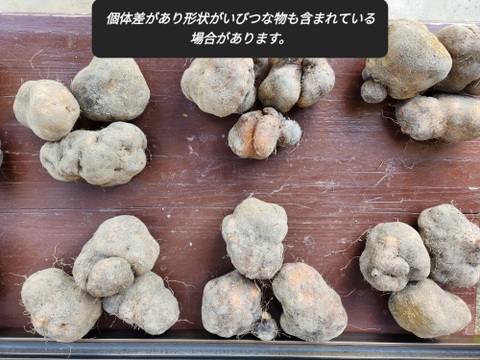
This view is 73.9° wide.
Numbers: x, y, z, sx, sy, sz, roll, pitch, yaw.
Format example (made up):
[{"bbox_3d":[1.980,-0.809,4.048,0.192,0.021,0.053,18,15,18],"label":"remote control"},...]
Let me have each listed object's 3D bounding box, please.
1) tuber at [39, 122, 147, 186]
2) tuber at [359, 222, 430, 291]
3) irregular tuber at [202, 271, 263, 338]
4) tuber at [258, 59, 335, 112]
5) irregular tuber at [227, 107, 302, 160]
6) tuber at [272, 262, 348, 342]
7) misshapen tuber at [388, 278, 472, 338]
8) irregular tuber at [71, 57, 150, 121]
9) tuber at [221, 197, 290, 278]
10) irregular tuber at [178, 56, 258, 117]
[{"bbox_3d":[-0.208,-0.036,0.450,0.147,0.080,0.082,-7,91,0],"label":"tuber"},{"bbox_3d":[0.209,0.105,0.431,0.086,0.076,0.095,20,91,0],"label":"tuber"},{"bbox_3d":[-0.011,0.170,0.442,0.082,0.072,0.083,-15,91,0],"label":"irregular tuber"},{"bbox_3d":[0.083,-0.148,0.466,0.110,0.078,0.096,0,89,0],"label":"tuber"},{"bbox_3d":[0.035,-0.066,0.457,0.105,0.066,0.072,-10,91,0],"label":"irregular tuber"},{"bbox_3d":[0.092,0.171,0.448,0.086,0.085,0.118,-30,90,0],"label":"tuber"},{"bbox_3d":[0.263,0.179,0.444,0.099,0.069,0.079,20,91,0],"label":"misshapen tuber"},{"bbox_3d":[-0.188,-0.139,0.463,0.111,0.085,0.101,0,89,0],"label":"irregular tuber"},{"bbox_3d":[0.023,0.077,0.428,0.088,0.077,0.107,-10,91,0],"label":"tuber"},{"bbox_3d":[-0.031,-0.143,0.463,0.110,0.085,0.098,0,89,0],"label":"irregular tuber"}]

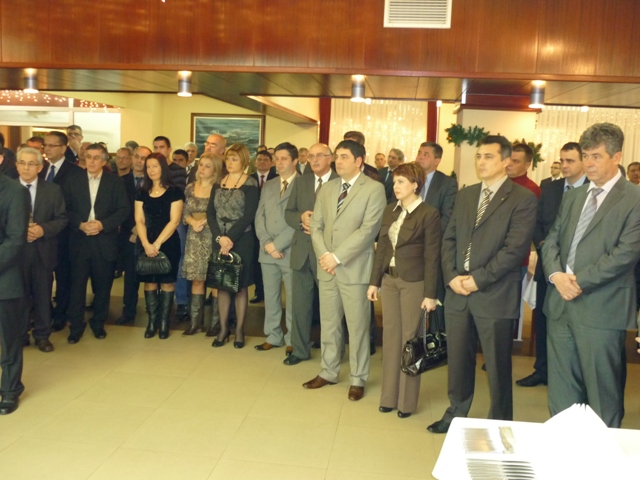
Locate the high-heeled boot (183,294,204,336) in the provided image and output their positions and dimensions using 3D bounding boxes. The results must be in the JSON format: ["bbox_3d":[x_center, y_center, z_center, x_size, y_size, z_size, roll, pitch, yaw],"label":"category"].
[{"bbox_3d":[-1.197,0.703,5.791,0.110,0.378,0.250,8,8,38],"label":"high-heeled boot"}]

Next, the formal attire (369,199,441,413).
[{"bbox_3d":[0.578,0.420,4.093,0.480,1.390,0.310,8,9,42],"label":"formal attire"}]

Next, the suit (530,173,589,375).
[{"bbox_3d":[1.886,0.310,4.757,0.330,1.530,0.540,-3,9,-40],"label":"suit"}]

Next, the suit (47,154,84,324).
[{"bbox_3d":[-2.451,0.029,5.756,0.550,1.593,0.340,4,7,13],"label":"suit"}]

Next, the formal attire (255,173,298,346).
[{"bbox_3d":[-0.352,0.166,5.378,0.540,1.490,0.340,6,8,31],"label":"formal attire"}]

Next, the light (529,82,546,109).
[{"bbox_3d":[1.852,-1.235,5.195,0.130,0.240,0.130,3,7,7],"label":"light"}]

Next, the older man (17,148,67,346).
[{"bbox_3d":[-2.427,0.062,5.152,0.560,1.686,0.380,0,7,-21],"label":"older man"}]

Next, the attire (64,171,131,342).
[{"bbox_3d":[-2.038,0.120,5.574,0.590,1.520,0.340,2,7,-6],"label":"attire"}]

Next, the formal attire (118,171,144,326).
[{"bbox_3d":[-1.795,0.061,6.107,0.530,1.500,0.340,5,8,21],"label":"formal attire"}]

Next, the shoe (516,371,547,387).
[{"bbox_3d":[1.695,1.089,4.849,0.290,0.115,0.105,0,8,-18],"label":"shoe"}]

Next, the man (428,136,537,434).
[{"bbox_3d":[1.007,0.296,3.757,0.400,1.846,0.550,-3,9,-42],"label":"man"}]

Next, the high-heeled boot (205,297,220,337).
[{"bbox_3d":[-0.985,0.703,5.796,0.260,0.380,0.110,-4,9,-42],"label":"high-heeled boot"}]

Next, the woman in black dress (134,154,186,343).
[{"bbox_3d":[-1.478,0.044,5.646,0.450,1.693,0.340,2,7,-5],"label":"woman in black dress"}]

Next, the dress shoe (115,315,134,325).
[{"bbox_3d":[-1.926,0.771,6.152,0.110,0.110,0.290,8,9,37],"label":"dress shoe"}]

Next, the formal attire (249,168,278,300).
[{"bbox_3d":[-0.660,-0.044,7.114,0.550,1.560,0.350,4,8,14],"label":"formal attire"}]

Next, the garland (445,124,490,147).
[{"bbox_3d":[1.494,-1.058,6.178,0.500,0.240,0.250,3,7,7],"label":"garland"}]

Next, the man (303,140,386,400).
[{"bbox_3d":[0.184,0.199,4.395,0.570,1.790,0.400,6,8,29],"label":"man"}]

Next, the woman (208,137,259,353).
[{"bbox_3d":[-0.780,0.052,5.449,0.480,1.800,0.370,5,8,17],"label":"woman"}]

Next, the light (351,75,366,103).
[{"bbox_3d":[0.354,-1.385,5.622,0.120,0.220,0.120,3,7,0],"label":"light"}]

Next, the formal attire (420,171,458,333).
[{"bbox_3d":[0.998,0.221,5.368,0.520,1.630,0.340,7,9,30],"label":"formal attire"}]

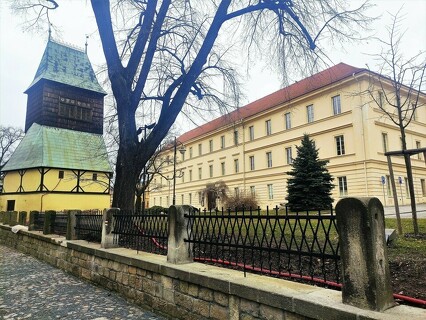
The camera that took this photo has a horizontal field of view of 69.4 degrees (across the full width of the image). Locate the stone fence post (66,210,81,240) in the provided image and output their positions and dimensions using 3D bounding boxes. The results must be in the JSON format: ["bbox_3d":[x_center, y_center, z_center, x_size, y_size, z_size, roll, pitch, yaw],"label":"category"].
[{"bbox_3d":[-4.441,2.078,9.893,0.327,0.920,0.310,8,-12,-39],"label":"stone fence post"}]

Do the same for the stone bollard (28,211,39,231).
[{"bbox_3d":[-8.384,2.897,14.597,0.327,0.920,0.310,8,-13,-39],"label":"stone bollard"}]

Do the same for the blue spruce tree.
[{"bbox_3d":[6.700,0.873,21.152,3.200,5.402,3.200,0,-10,0],"label":"blue spruce tree"}]

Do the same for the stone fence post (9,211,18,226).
[{"bbox_3d":[-12.381,3.690,19.259,0.327,0.920,0.310,8,-13,-40],"label":"stone fence post"}]

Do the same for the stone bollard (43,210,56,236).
[{"bbox_3d":[-6.405,2.491,12.250,0.327,0.920,0.310,8,-12,-39],"label":"stone bollard"}]

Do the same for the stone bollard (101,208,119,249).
[{"bbox_3d":[-2.490,1.659,7.526,0.327,0.920,0.310,8,-12,-38],"label":"stone bollard"}]

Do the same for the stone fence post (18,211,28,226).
[{"bbox_3d":[-10.375,3.297,16.933,0.327,0.920,0.310,8,-13,-40],"label":"stone fence post"}]

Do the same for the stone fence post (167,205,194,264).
[{"bbox_3d":[-0.553,1.233,5.149,0.327,0.920,0.310,8,-12,-38],"label":"stone fence post"}]

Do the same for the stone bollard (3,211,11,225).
[{"bbox_3d":[-14.399,4.077,21.574,0.327,0.920,0.310,8,-13,-40],"label":"stone bollard"}]

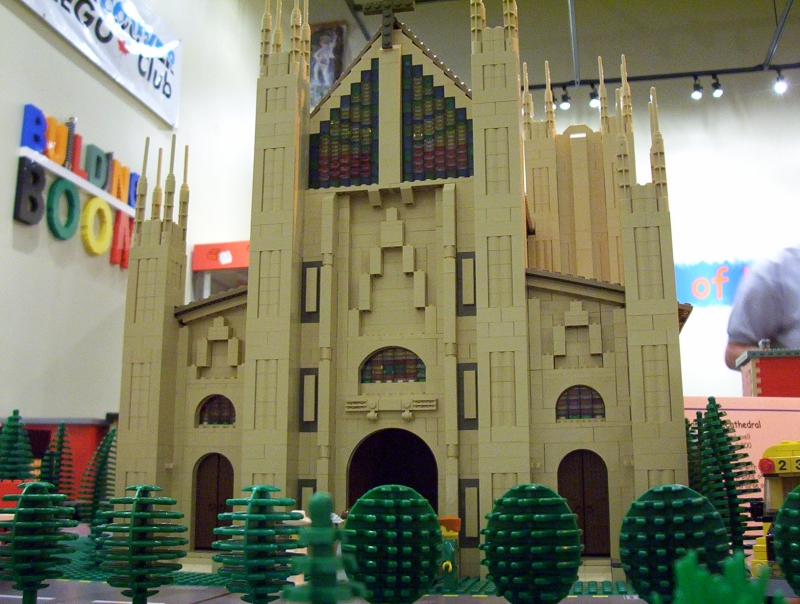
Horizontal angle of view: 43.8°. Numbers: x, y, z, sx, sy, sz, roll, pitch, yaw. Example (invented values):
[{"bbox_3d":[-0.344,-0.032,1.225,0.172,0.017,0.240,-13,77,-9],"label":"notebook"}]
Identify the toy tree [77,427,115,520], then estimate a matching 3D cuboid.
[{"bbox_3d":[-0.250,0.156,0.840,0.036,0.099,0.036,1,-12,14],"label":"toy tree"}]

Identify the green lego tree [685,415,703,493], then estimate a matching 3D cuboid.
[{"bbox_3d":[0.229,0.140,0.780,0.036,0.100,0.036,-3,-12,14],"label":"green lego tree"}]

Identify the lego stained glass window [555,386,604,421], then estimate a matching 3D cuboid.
[{"bbox_3d":[0.120,0.067,0.662,0.032,0.021,0.010,-3,-12,14],"label":"lego stained glass window"}]

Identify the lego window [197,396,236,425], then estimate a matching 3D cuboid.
[{"bbox_3d":[-0.131,0.079,0.723,0.032,0.021,0.010,-3,-12,14],"label":"lego window"}]

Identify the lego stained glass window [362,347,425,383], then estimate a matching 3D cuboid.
[{"bbox_3d":[-0.004,0.045,0.705,0.048,0.026,0.010,-3,-12,14],"label":"lego stained glass window"}]

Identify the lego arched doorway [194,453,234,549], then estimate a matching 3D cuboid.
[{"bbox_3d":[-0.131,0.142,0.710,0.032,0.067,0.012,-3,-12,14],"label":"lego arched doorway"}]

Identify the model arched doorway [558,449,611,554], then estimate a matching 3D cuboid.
[{"bbox_3d":[0.120,0.131,0.649,0.032,0.068,0.012,-3,-12,14],"label":"model arched doorway"}]

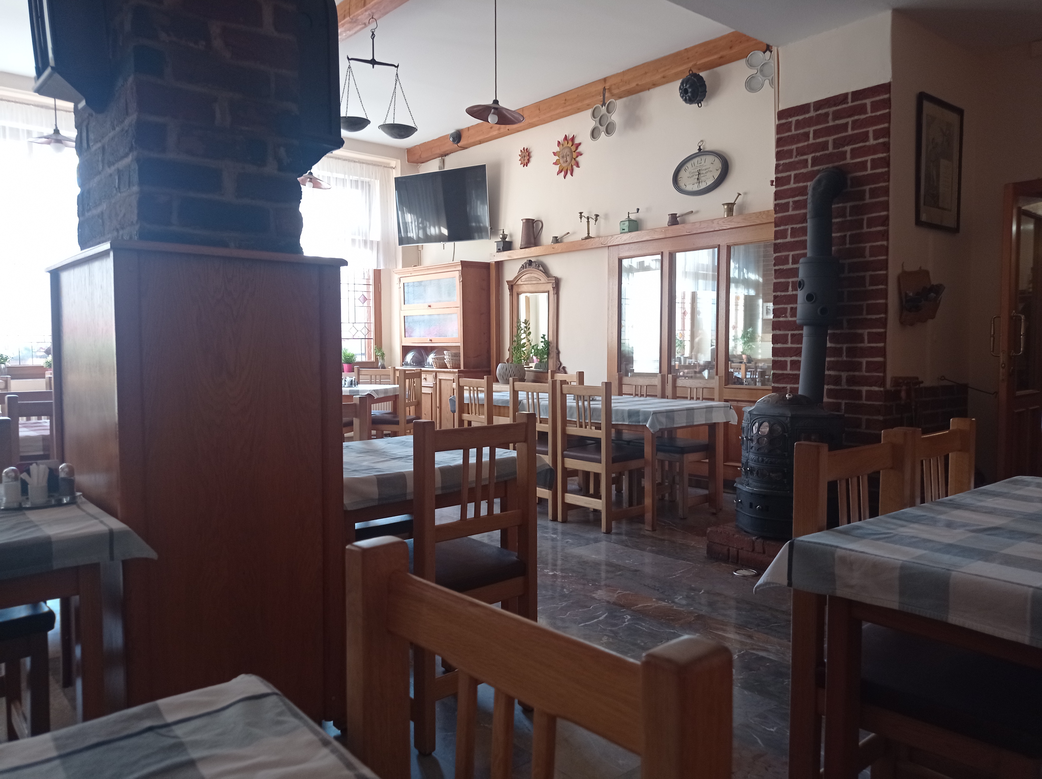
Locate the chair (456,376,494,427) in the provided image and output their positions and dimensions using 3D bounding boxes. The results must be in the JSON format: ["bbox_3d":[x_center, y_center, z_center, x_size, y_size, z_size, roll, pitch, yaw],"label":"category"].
[{"bbox_3d":[-0.179,0.347,6.438,0.460,0.920,0.430,-2,3,-36],"label":"chair"}]

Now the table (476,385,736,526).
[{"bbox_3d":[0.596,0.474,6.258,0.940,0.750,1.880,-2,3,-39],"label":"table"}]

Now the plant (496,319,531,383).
[{"bbox_3d":[-0.080,-0.373,8.302,0.290,0.630,0.290,-2,3,-39],"label":"plant"}]

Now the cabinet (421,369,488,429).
[{"bbox_3d":[-0.882,0.238,9.423,0.440,0.940,1.260,-2,3,-39],"label":"cabinet"}]

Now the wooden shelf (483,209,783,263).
[{"bbox_3d":[0.841,-1.317,7.470,0.160,0.085,3.560,-2,3,-39],"label":"wooden shelf"}]

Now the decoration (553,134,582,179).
[{"bbox_3d":[0.439,-2.213,8.001,0.050,0.420,0.420,-2,3,-39],"label":"decoration"}]

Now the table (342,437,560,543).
[{"bbox_3d":[-0.510,0.603,3.064,0.850,0.740,0.870,-3,4,-41],"label":"table"}]

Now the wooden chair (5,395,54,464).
[{"bbox_3d":[-2.166,0.477,3.925,0.430,0.920,0.460,-3,4,-39],"label":"wooden chair"}]

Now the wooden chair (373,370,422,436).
[{"bbox_3d":[-1.249,0.267,8.155,0.460,0.920,0.430,1,3,15],"label":"wooden chair"}]

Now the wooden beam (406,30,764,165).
[{"bbox_3d":[0.259,-2.576,7.773,0.170,0.155,4.720,-2,4,-39],"label":"wooden beam"}]

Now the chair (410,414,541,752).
[{"bbox_3d":[-0.263,0.533,2.642,0.430,0.920,0.460,-3,4,-43],"label":"chair"}]

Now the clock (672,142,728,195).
[{"bbox_3d":[1.378,-1.708,6.511,0.060,0.425,0.510,-2,4,-39],"label":"clock"}]

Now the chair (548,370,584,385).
[{"bbox_3d":[0.236,0.303,7.311,0.460,0.920,0.430,-2,3,-36],"label":"chair"}]

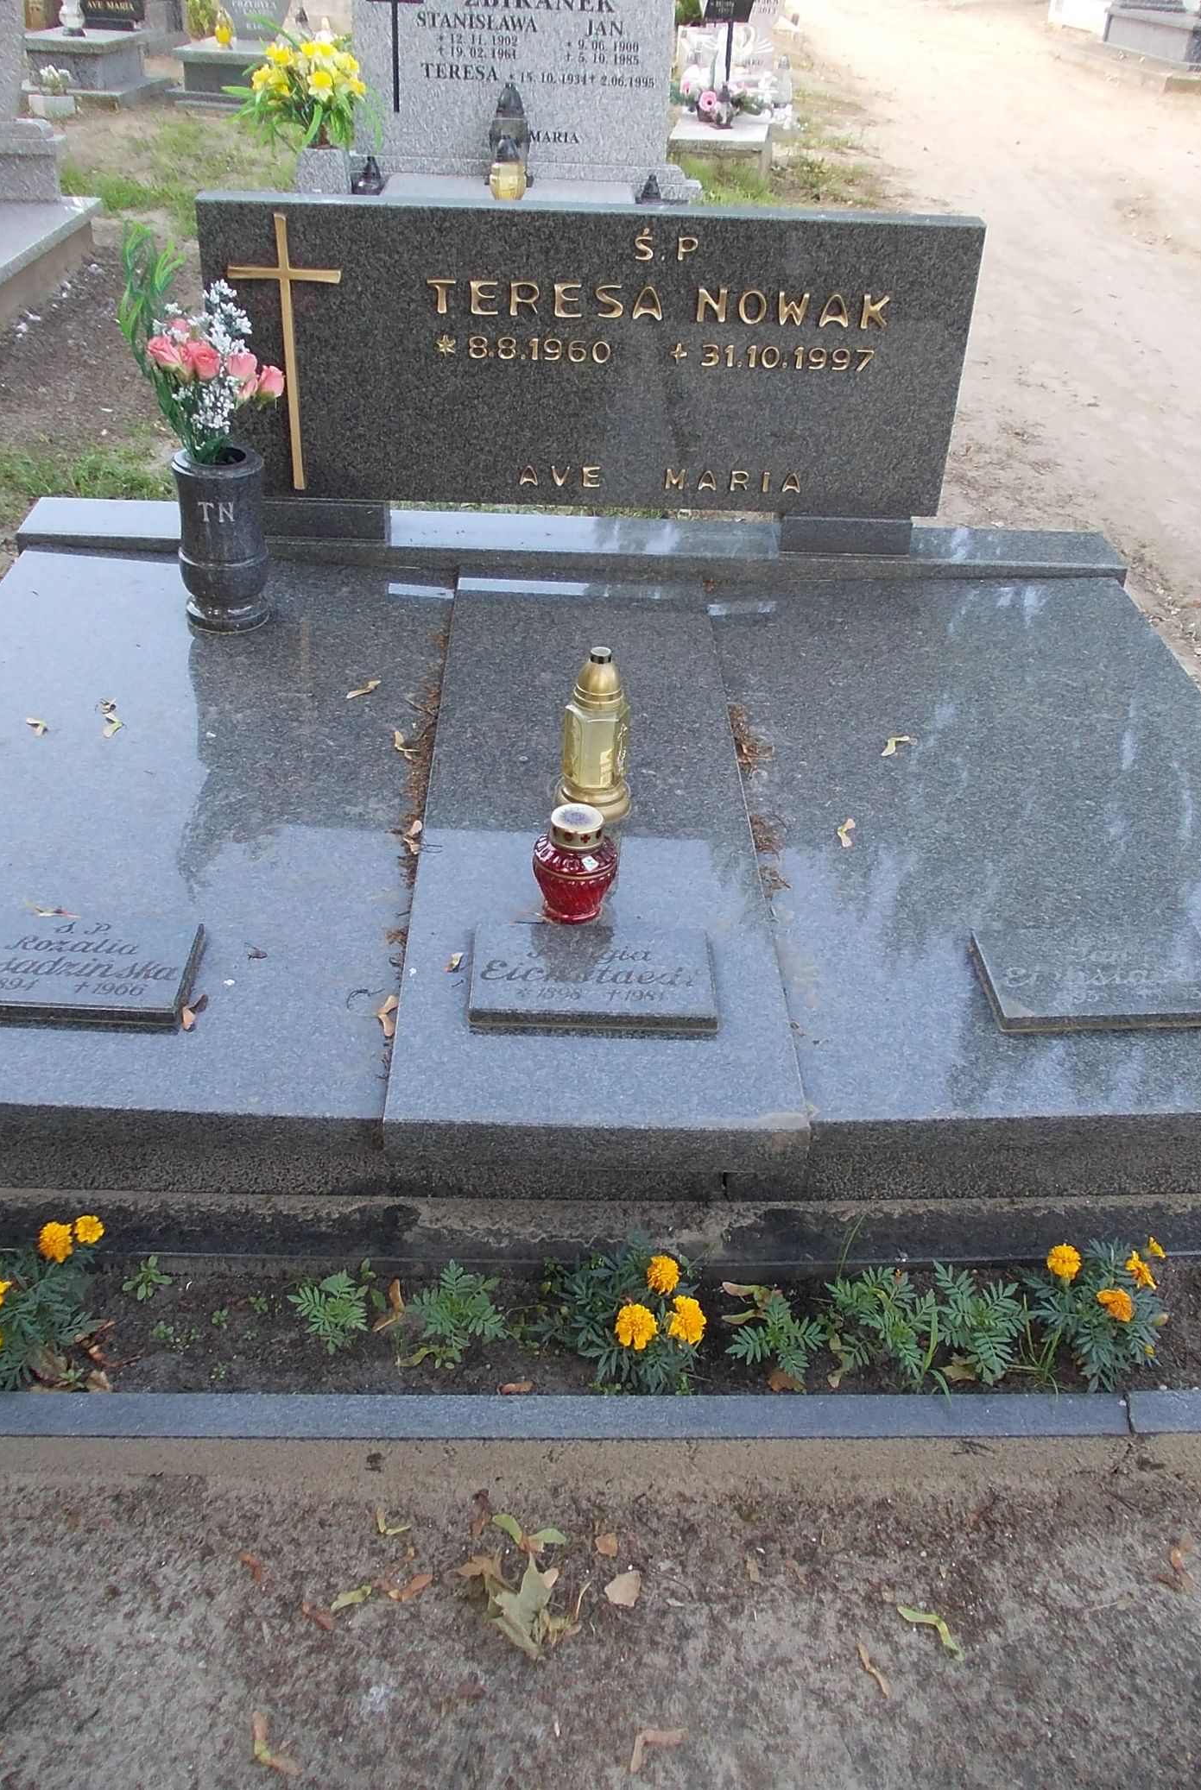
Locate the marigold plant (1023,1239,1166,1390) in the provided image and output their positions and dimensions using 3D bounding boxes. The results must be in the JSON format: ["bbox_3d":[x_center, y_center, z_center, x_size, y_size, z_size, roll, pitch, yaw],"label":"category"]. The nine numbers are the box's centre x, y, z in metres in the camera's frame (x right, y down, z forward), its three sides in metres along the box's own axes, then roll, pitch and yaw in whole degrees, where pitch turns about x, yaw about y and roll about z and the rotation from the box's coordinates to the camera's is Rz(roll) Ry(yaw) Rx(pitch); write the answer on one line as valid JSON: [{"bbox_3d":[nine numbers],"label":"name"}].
[{"bbox_3d":[0.578,0.490,1.692,0.155,0.140,0.140,1,33,-3],"label":"marigold plant"}]

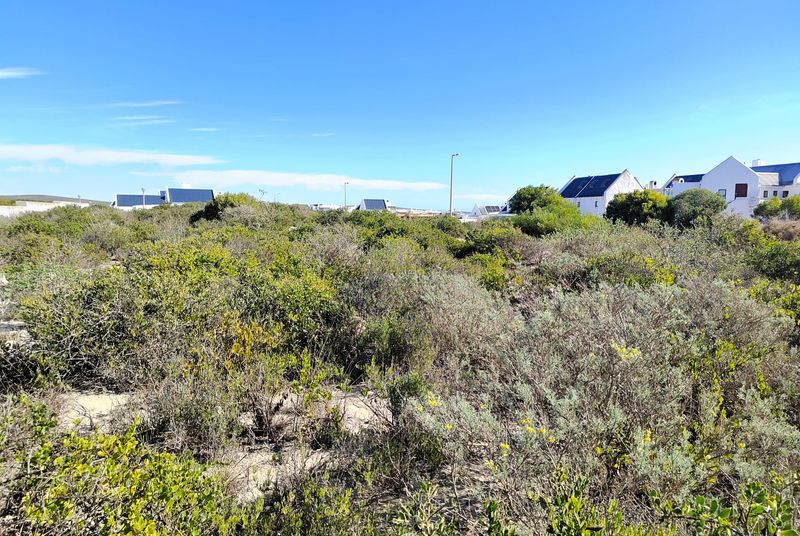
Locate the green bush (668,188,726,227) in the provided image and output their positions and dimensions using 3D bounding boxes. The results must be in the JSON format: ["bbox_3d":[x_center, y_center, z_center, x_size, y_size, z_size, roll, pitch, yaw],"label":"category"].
[{"bbox_3d":[20.710,-4.142,37.000,3.700,2.800,3.400,6,7,30],"label":"green bush"}]

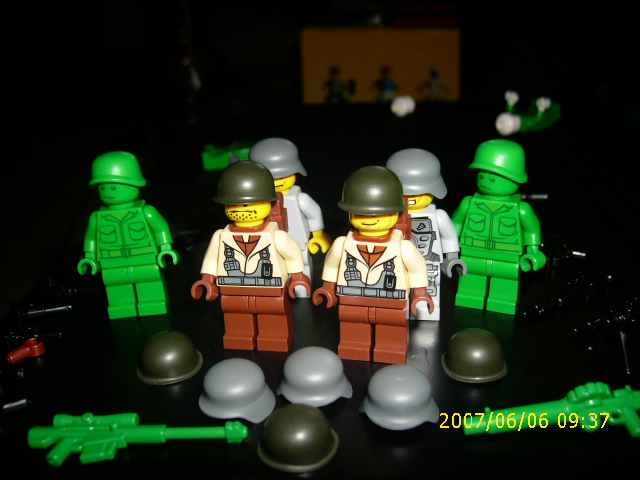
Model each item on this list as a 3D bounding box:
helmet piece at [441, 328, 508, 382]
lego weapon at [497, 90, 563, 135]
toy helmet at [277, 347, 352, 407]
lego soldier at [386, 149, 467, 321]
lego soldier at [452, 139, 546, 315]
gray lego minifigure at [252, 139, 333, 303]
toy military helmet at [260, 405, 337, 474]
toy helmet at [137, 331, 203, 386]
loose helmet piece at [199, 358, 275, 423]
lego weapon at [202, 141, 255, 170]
[{"bbox_3d":[0.033,0.023,0.127,0.014,0.010,0.015,1,22,7],"label":"helmet piece"},{"bbox_3d":[0.120,-0.076,0.343,0.026,0.020,0.041,15,29,35],"label":"lego weapon"},{"bbox_3d":[-0.001,0.027,0.119,0.015,0.011,0.016,0,22,6],"label":"toy helmet"},{"bbox_3d":[0.022,-0.002,0.146,0.027,0.043,0.016,1,24,9],"label":"lego soldier"},{"bbox_3d":[0.043,-0.003,0.147,0.026,0.043,0.015,8,24,24],"label":"lego soldier"},{"bbox_3d":[-0.010,-0.006,0.160,0.027,0.043,0.016,3,24,12],"label":"gray lego minifigure"},{"bbox_3d":[-0.004,0.034,0.109,0.015,0.009,0.015,-1,23,5],"label":"toy military helmet"},{"bbox_3d":[-0.033,0.024,0.131,0.014,0.010,0.015,-6,22,-9],"label":"toy helmet"},{"bbox_3d":[-0.016,0.029,0.116,0.015,0.011,0.016,17,29,39],"label":"loose helmet piece"},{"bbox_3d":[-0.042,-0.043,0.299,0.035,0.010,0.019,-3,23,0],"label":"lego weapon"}]

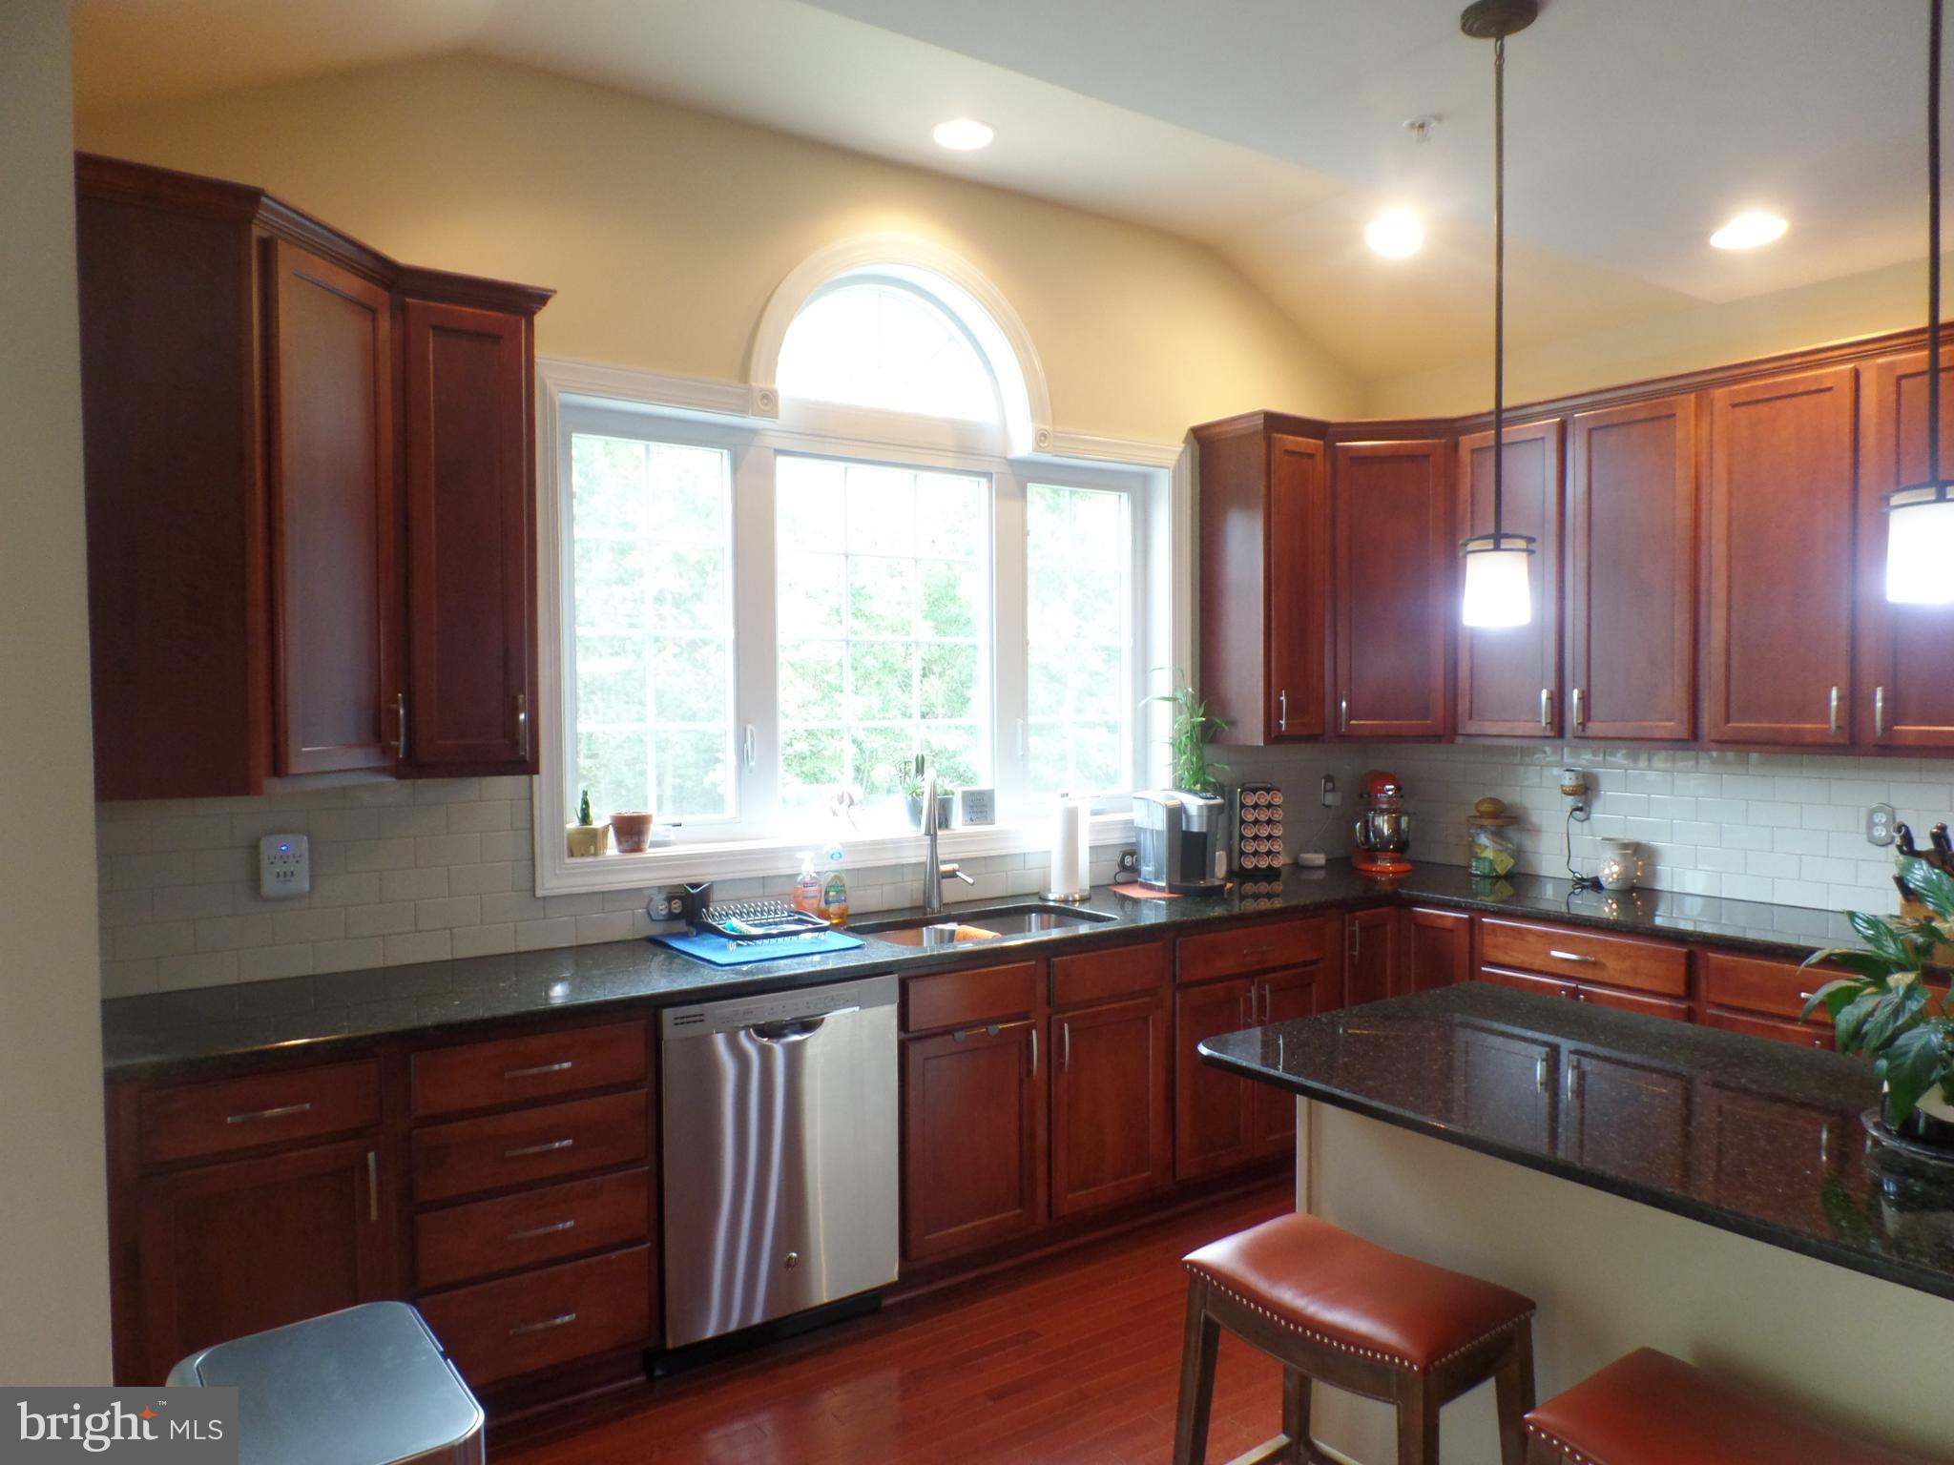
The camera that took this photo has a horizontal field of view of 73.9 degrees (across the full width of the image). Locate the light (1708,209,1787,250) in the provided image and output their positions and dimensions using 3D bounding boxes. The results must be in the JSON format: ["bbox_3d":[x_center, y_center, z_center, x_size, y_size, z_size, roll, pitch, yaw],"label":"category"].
[{"bbox_3d":[1.997,-1.303,3.356,0.190,0.025,0.190,-1,2,-35],"label":"light"}]

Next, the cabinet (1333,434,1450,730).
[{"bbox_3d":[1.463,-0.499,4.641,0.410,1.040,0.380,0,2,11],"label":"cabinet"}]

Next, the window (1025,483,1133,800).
[{"bbox_3d":[0.359,-0.304,4.446,0.490,1.080,0.070,-1,2,-34],"label":"window"}]

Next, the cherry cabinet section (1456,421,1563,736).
[{"bbox_3d":[1.898,-0.500,4.418,0.310,1.035,0.399,-1,2,-34],"label":"cherry cabinet section"}]

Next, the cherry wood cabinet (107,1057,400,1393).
[{"bbox_3d":[-1.509,1.025,2.696,0.470,0.830,0.580,-1,2,-34],"label":"cherry wood cabinet"}]

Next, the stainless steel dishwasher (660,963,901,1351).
[{"bbox_3d":[-0.606,0.983,3.265,0.600,0.777,0.585,-1,2,-35],"label":"stainless steel dishwasher"}]

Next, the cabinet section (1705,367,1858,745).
[{"bbox_3d":[2.368,-0.485,3.710,0.310,1.035,0.392,-1,2,-34],"label":"cabinet section"}]

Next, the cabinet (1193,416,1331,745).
[{"bbox_3d":[1.001,-0.509,4.520,0.315,1.096,0.332,-1,2,-35],"label":"cabinet"}]

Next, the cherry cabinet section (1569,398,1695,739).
[{"bbox_3d":[2.135,-0.492,4.061,0.310,1.035,0.396,-1,2,-34],"label":"cherry cabinet section"}]

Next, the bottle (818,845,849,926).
[{"bbox_3d":[-0.399,0.428,3.667,0.075,0.232,0.055,-1,2,-14],"label":"bottle"}]

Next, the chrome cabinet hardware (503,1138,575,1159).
[{"bbox_3d":[-0.904,0.856,2.678,0.139,0.013,0.034,-1,2,-35],"label":"chrome cabinet hardware"}]

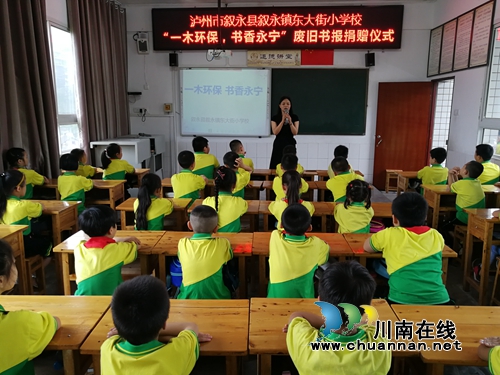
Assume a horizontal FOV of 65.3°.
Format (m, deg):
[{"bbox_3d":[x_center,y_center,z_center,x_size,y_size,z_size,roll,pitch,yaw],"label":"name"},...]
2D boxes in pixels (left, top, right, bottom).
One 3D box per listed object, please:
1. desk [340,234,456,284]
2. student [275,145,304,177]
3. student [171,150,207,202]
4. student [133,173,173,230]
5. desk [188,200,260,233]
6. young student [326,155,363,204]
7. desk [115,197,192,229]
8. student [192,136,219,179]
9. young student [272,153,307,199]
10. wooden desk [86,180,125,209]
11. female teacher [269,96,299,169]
[{"bbox_3d":[0.927,0.723,2.574,0.600,0.727,0.400,1,11,1],"label":"desk"},{"bbox_3d":[0.513,0.000,5.115,0.360,1.142,0.570,1,11,1],"label":"student"},{"bbox_3d":[-0.610,0.118,4.458,0.380,1.089,0.560,3,12,11],"label":"student"},{"bbox_3d":[-0.726,0.383,3.352,0.360,1.072,0.580,4,12,16],"label":"student"},{"bbox_3d":[-0.221,0.517,3.571,0.600,0.727,0.400,1,11,1],"label":"desk"},{"bbox_3d":[0.993,0.199,4.149,0.400,1.080,0.500,0,11,1],"label":"young student"},{"bbox_3d":[-0.841,0.494,3.592,0.600,0.710,0.390,0,11,1],"label":"desk"},{"bbox_3d":[-0.501,-0.054,5.118,0.380,1.234,0.600,3,12,13],"label":"student"},{"bbox_3d":[0.437,0.144,4.435,0.380,1.061,0.560,1,11,2],"label":"young student"},{"bbox_3d":[-1.783,0.316,4.532,0.600,0.727,0.400,1,11,1],"label":"wooden desk"},{"bbox_3d":[0.505,-0.508,5.906,0.440,1.680,0.360,1,11,4],"label":"female teacher"}]

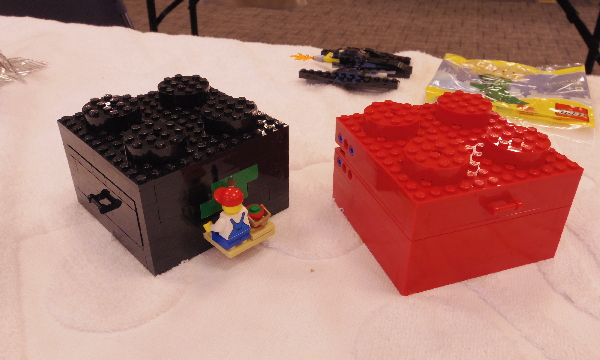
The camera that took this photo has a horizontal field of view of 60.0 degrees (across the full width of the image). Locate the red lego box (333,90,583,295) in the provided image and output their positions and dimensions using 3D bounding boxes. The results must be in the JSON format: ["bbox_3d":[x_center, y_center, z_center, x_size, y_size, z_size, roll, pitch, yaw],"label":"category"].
[{"bbox_3d":[0.085,0.001,0.299,0.096,0.069,0.103,-10,33,-17],"label":"red lego box"}]

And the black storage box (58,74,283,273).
[{"bbox_3d":[-0.071,-0.008,0.308,0.104,0.069,0.114,-26,41,-36],"label":"black storage box"}]

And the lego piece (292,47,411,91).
[{"bbox_3d":[0.049,-0.118,0.531,0.127,0.026,0.078,9,33,13],"label":"lego piece"}]

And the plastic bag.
[{"bbox_3d":[0.198,-0.089,0.489,0.142,0.025,0.160,11,33,17],"label":"plastic bag"}]

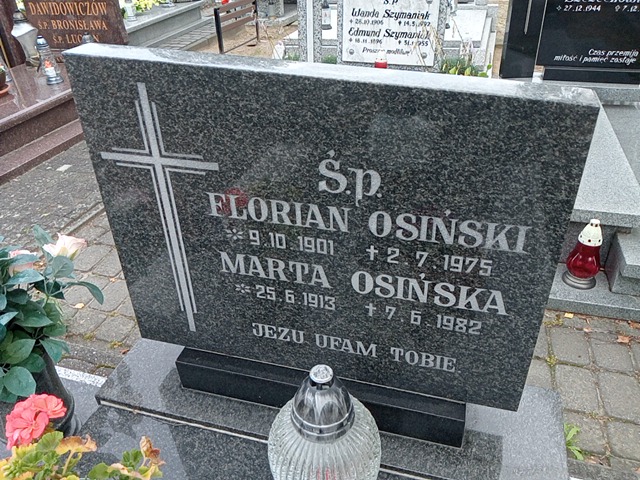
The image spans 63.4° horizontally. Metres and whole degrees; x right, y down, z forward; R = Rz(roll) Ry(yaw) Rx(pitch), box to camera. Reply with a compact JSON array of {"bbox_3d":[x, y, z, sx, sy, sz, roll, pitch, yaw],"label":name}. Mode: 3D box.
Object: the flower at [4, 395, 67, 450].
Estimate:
[{"bbox_3d":[-0.457,0.293,0.832,0.090,0.070,0.080,-26,39,-33],"label":"flower"}]

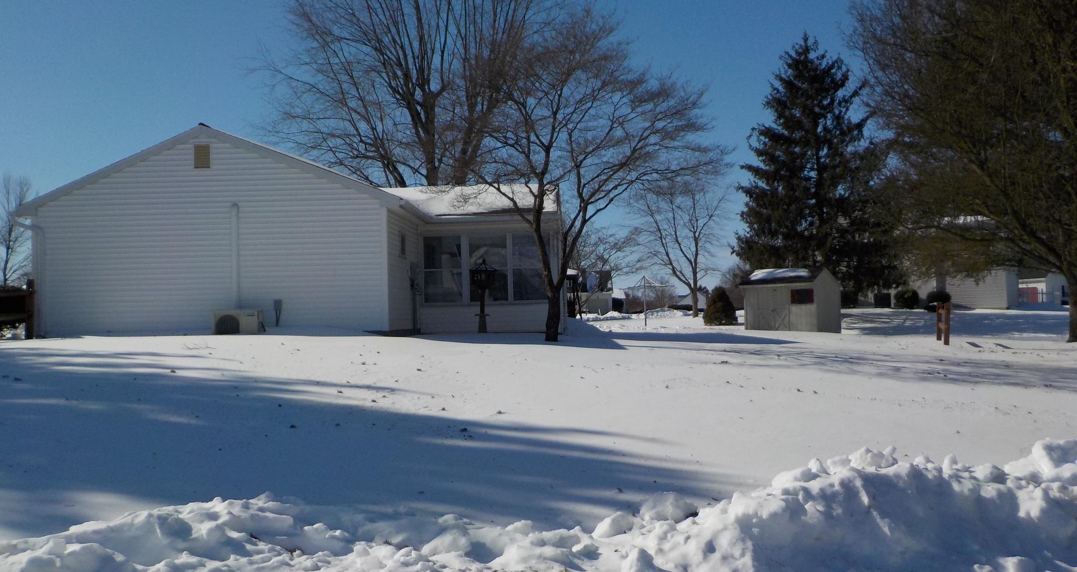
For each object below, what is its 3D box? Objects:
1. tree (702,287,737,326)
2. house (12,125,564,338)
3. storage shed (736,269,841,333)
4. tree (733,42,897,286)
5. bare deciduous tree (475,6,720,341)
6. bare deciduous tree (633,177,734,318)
[{"bbox_3d":[7.620,0.844,39.000,1.459,1.652,1.459,-1,-2,0],"label":"tree"},{"bbox_3d":[-4.957,-0.929,24.738,11.265,4.438,12.000,-1,-2,2],"label":"house"},{"bbox_3d":[9.934,0.520,37.008,3.300,2.550,2.300,-3,-3,43],"label":"storage shed"},{"bbox_3d":[14.301,-5.560,48.000,8.568,14.712,8.568,-1,-2,0],"label":"tree"},{"bbox_3d":[1.025,-2.098,17.500,4.685,6.295,4.685,-1,-2,0],"label":"bare deciduous tree"},{"bbox_3d":[8.300,-2.288,54.000,5.841,8.227,5.841,-1,-2,0],"label":"bare deciduous tree"}]

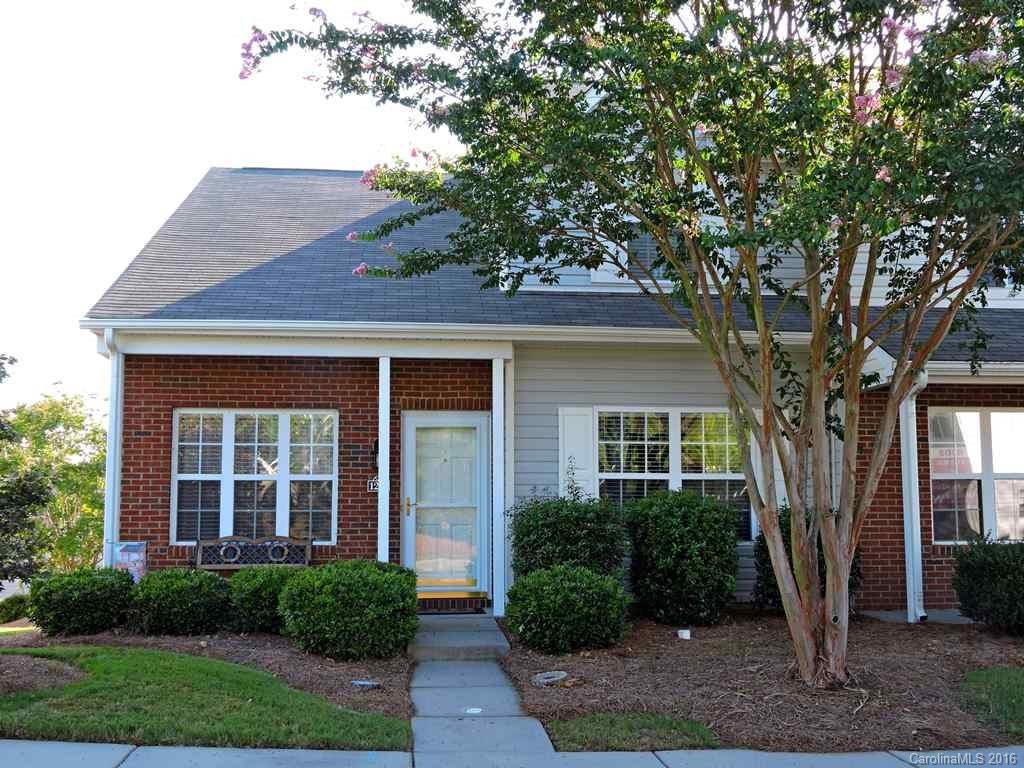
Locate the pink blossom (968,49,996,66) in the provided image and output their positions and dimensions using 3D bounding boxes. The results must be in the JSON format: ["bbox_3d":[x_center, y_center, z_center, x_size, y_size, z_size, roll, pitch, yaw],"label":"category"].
[{"bbox_3d":[3.546,-2.456,8.900,0.210,0.140,0.180,1,-6,-8],"label":"pink blossom"}]

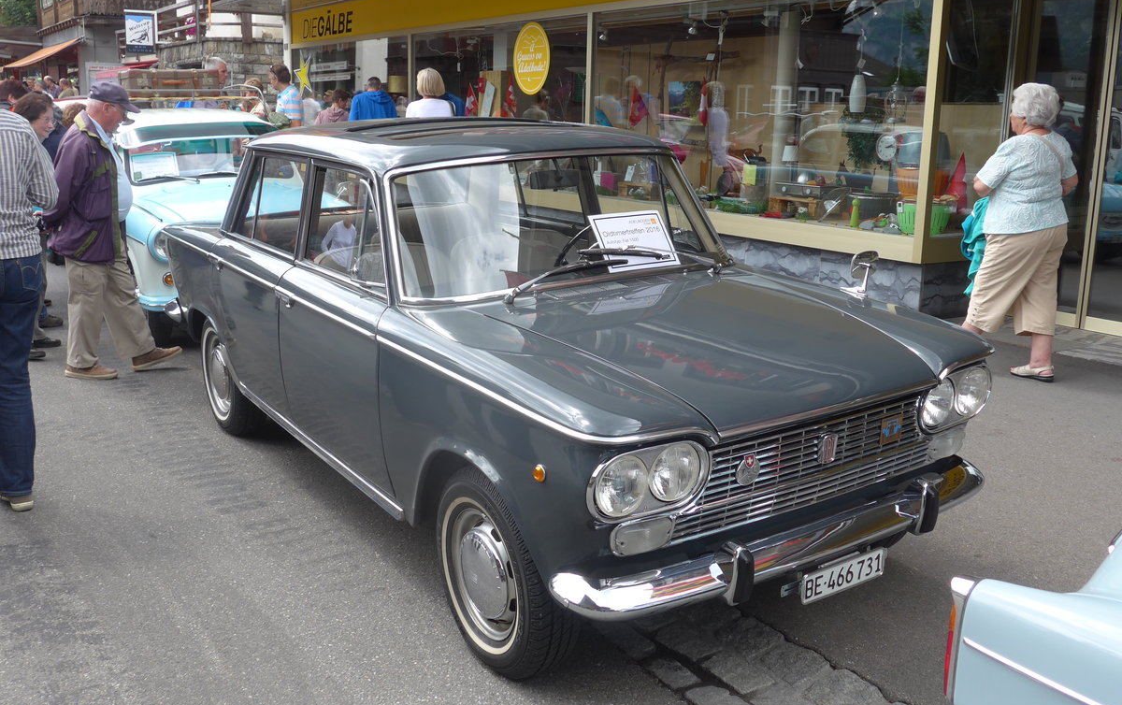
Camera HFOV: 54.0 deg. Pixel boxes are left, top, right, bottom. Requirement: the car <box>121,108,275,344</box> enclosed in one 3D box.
[{"bbox_3d":[-2.583,-1.040,7.882,1.490,1.460,3.360,-9,17,-32],"label":"car"}]

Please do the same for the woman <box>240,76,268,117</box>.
[{"bbox_3d":[-3.070,-1.951,11.186,0.340,1.620,0.480,-12,18,-43],"label":"woman"}]

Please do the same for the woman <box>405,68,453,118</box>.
[{"bbox_3d":[-1.069,-1.515,9.190,0.460,1.650,0.320,2,13,7],"label":"woman"}]

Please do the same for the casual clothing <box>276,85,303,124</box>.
[{"bbox_3d":[-2.450,-2.089,10.083,0.300,0.720,0.460,-3,14,-14],"label":"casual clothing"}]

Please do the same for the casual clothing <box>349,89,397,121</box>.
[{"bbox_3d":[-1.985,-2.420,11.683,0.540,0.720,0.320,1,13,3],"label":"casual clothing"}]

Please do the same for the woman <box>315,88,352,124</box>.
[{"bbox_3d":[-2.380,-1.988,11.682,0.460,1.580,0.320,6,15,23],"label":"woman"}]

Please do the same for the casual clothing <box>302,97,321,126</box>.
[{"bbox_3d":[-2.746,-2.444,12.081,0.460,0.700,0.280,-1,13,-6],"label":"casual clothing"}]

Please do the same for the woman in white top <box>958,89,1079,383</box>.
[{"bbox_3d":[2.441,-0.637,5.850,0.500,1.560,0.540,12,17,40],"label":"woman in white top"}]

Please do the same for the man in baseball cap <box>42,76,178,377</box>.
[{"bbox_3d":[-2.449,-0.663,6.010,0.730,1.640,0.520,2,13,8],"label":"man in baseball cap"}]

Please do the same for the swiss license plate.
[{"bbox_3d":[0.727,0.571,2.822,0.300,0.080,0.012,-10,17,-32],"label":"swiss license plate"}]

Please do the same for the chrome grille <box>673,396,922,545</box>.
[{"bbox_3d":[0.654,0.263,2.849,0.930,0.240,0.075,-10,17,-32],"label":"chrome grille"}]

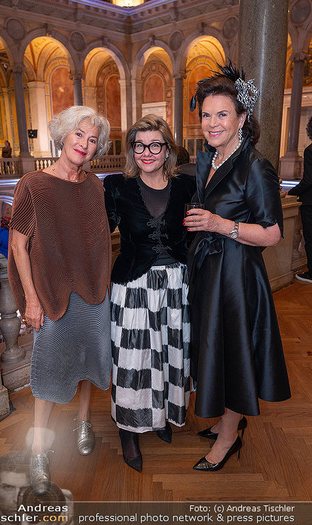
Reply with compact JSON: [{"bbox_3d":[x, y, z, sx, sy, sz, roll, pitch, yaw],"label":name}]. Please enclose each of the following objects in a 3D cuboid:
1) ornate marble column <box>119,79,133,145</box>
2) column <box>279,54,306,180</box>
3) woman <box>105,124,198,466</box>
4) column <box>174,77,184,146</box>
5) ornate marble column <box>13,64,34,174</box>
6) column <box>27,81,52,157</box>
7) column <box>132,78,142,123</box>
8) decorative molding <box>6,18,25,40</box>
[{"bbox_3d":[-1.746,-8.871,25.128,0.600,4.350,0.600,-15,22,-42],"label":"ornate marble column"},{"bbox_3d":[6.389,-6.675,18.927,0.750,5.475,0.750,14,21,42],"label":"column"},{"bbox_3d":[-0.030,0.161,1.972,0.470,1.640,0.420,-2,16,-5],"label":"woman"},{"bbox_3d":[1.250,-7.996,23.851,0.680,5.475,0.680,0,16,0],"label":"column"},{"bbox_3d":[-6.914,-7.220,21.314,0.750,5.475,0.750,14,21,42],"label":"ornate marble column"},{"bbox_3d":[-7.303,-8.690,26.622,0.850,5.475,0.850,14,21,42],"label":"column"},{"bbox_3d":[-1.270,-8.627,26.207,0.550,5.475,0.550,14,21,42],"label":"column"},{"bbox_3d":[-6.650,-11.021,19.323,0.960,0.940,0.140,-15,22,-42],"label":"decorative molding"}]

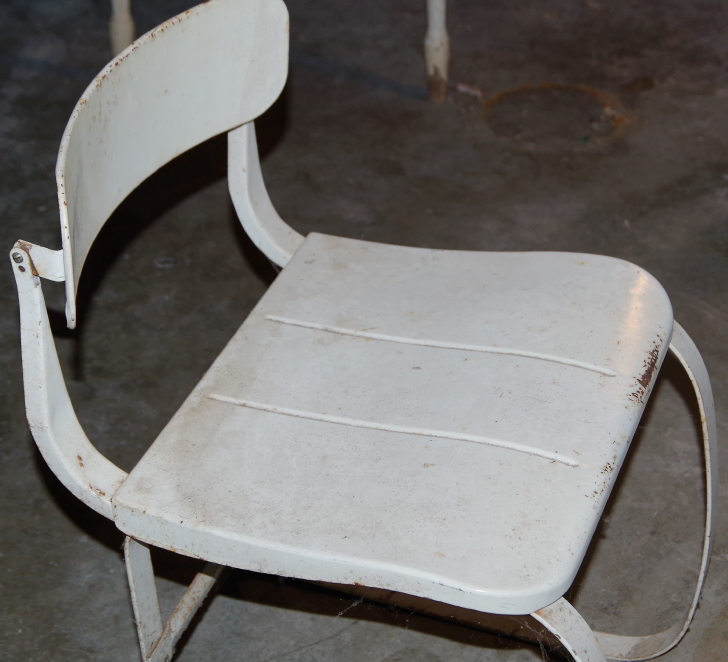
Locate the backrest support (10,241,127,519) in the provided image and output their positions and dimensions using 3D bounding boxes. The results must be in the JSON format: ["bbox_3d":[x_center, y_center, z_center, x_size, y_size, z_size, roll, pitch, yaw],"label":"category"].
[{"bbox_3d":[-0.195,0.031,1.125,0.072,0.214,0.038,10,34,15],"label":"backrest support"}]

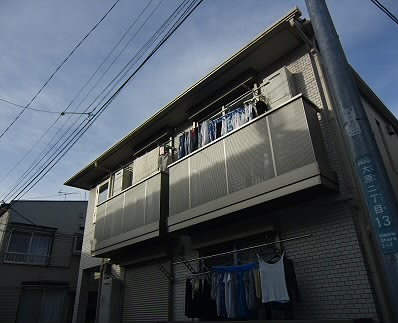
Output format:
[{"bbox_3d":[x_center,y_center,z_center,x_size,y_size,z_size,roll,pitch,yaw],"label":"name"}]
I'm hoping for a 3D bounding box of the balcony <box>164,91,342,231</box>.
[{"bbox_3d":[0.642,0.270,5.184,0.532,1.400,3.150,21,-34,-38],"label":"balcony"}]

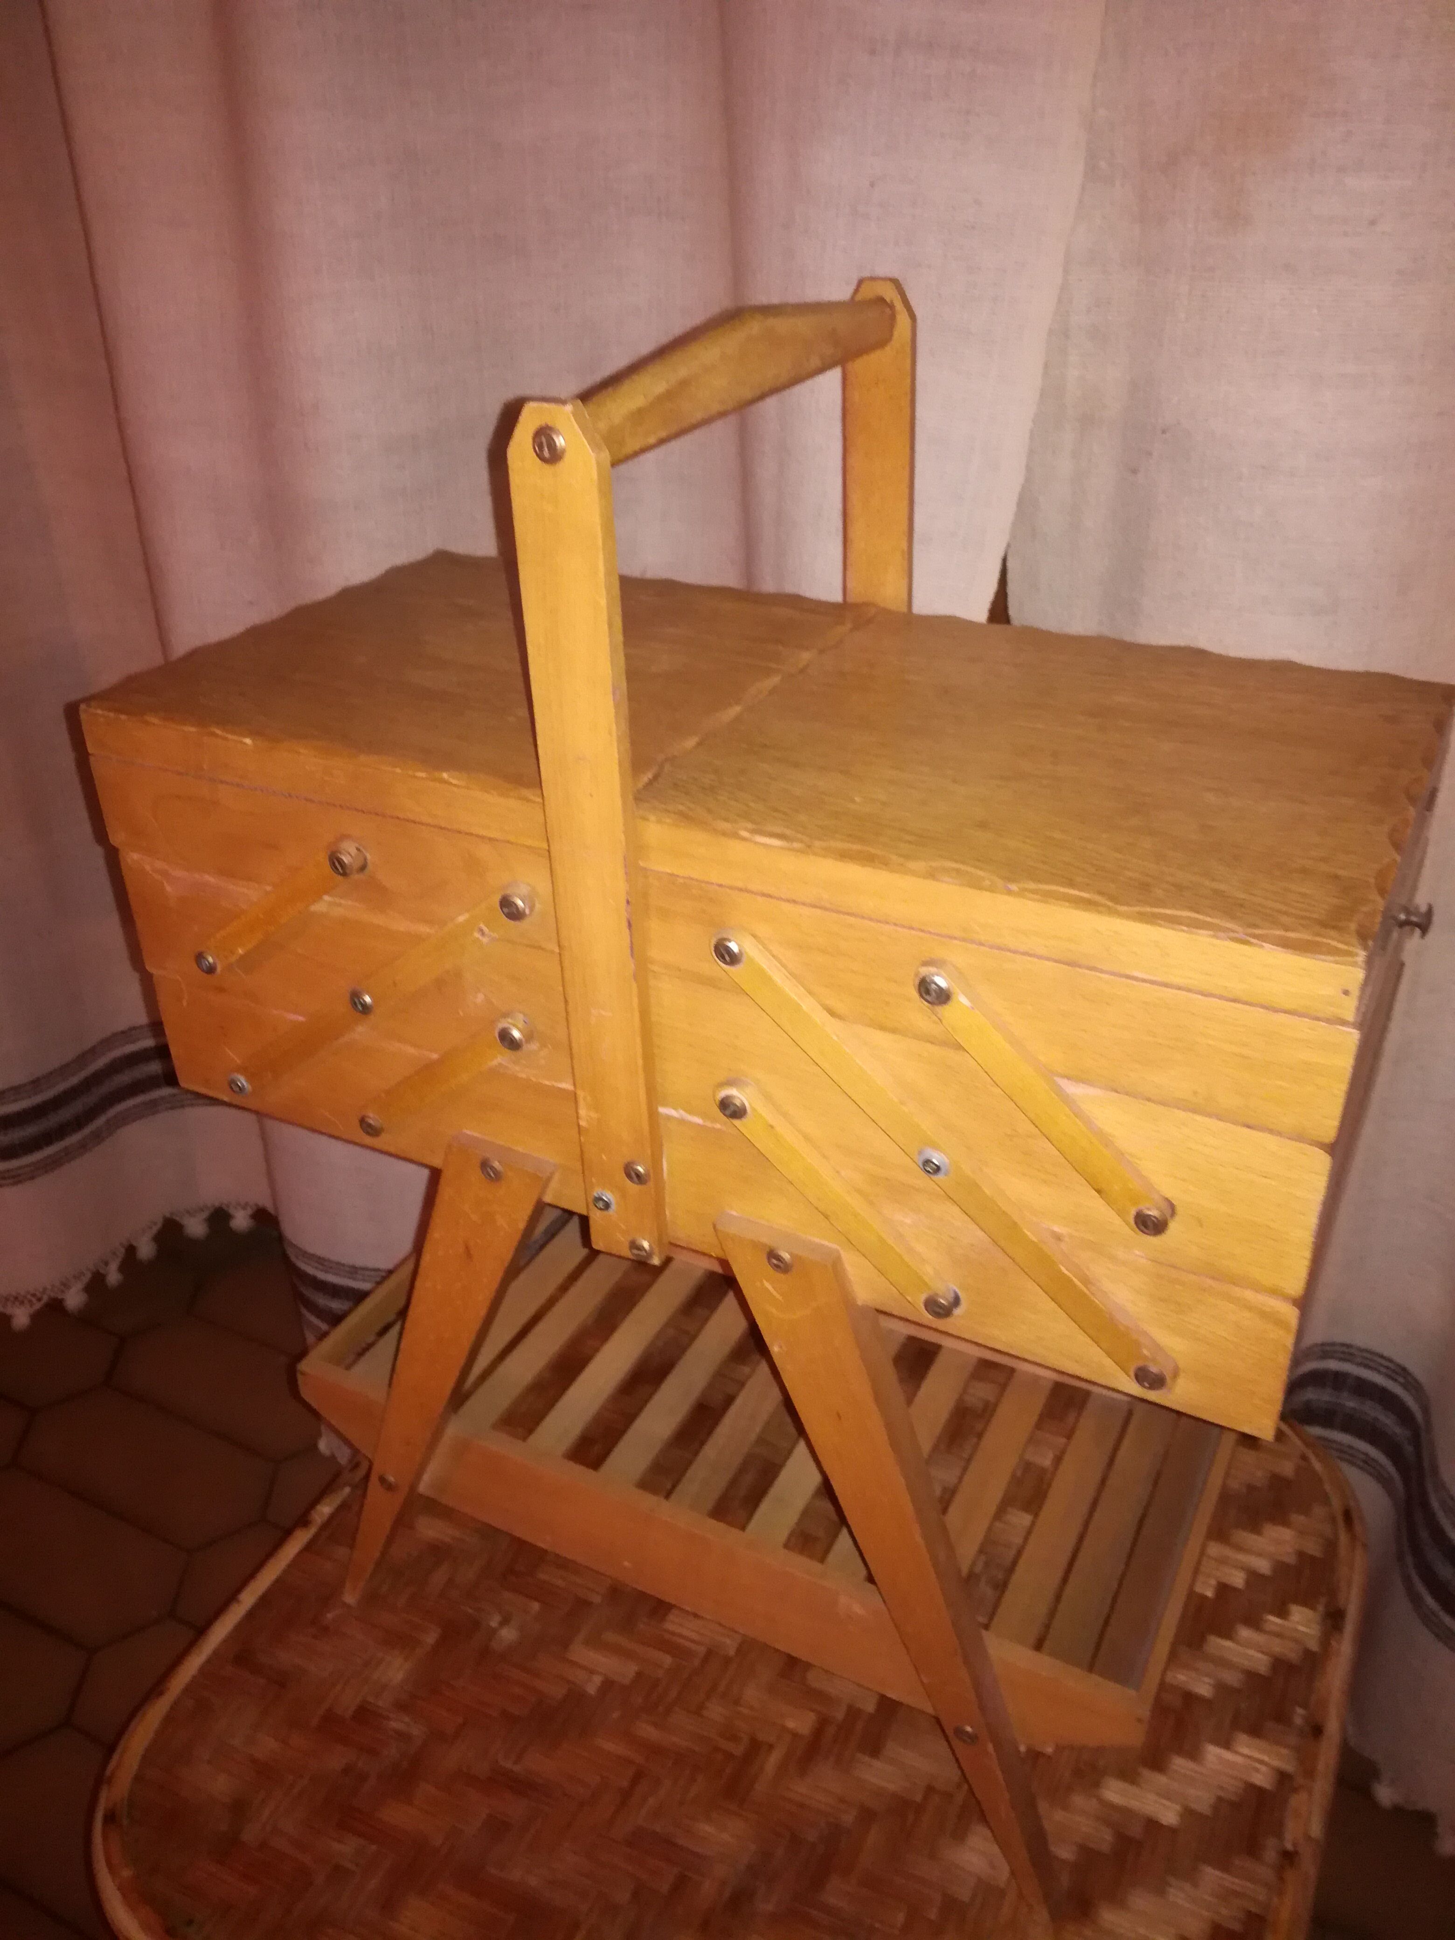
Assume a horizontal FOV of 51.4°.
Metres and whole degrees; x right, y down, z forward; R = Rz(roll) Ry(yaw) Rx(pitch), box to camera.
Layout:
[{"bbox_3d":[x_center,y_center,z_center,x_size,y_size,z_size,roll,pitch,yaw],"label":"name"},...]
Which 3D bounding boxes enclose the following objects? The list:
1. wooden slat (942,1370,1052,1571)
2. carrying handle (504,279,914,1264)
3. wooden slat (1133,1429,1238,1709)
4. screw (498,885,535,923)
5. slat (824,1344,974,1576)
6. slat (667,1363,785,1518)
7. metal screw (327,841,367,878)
[{"bbox_3d":[0.111,0.243,0.682,0.020,0.005,0.188,13,35,24],"label":"wooden slat"},{"bbox_3d":[0.011,-0.076,0.546,0.026,0.288,0.228,13,35,24],"label":"carrying handle"},{"bbox_3d":[0.195,0.225,0.622,0.006,0.013,0.198,13,35,24],"label":"wooden slat"},{"bbox_3d":[-0.067,-0.020,0.474,0.011,0.011,0.006,13,35,24],"label":"screw"},{"bbox_3d":[0.075,0.237,0.700,0.019,0.005,0.194,13,35,24],"label":"slat"},{"bbox_3d":[0.009,0.219,0.729,0.021,0.005,0.188,13,35,24],"label":"slat"},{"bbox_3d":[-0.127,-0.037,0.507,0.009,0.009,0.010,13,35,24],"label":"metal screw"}]

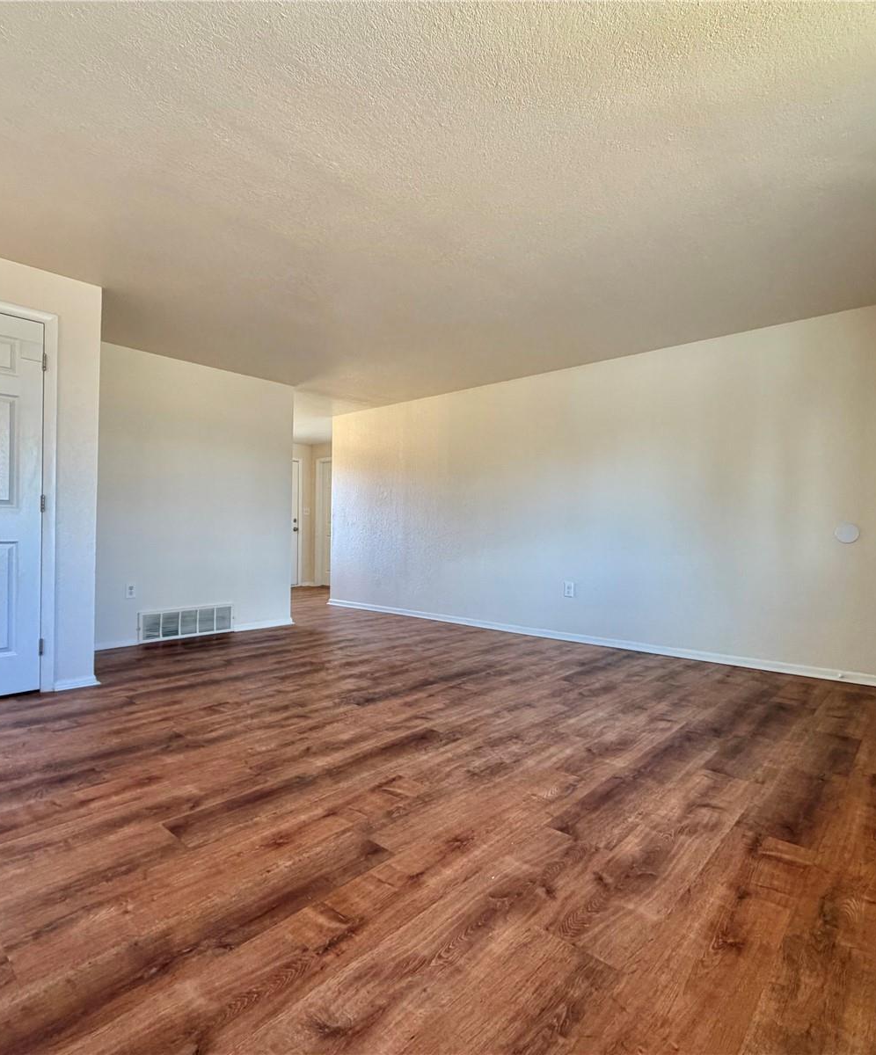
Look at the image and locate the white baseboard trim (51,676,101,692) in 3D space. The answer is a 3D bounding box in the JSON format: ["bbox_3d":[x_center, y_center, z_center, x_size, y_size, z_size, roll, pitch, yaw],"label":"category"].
[{"bbox_3d":[-2.075,0.894,3.284,0.025,0.057,0.224,0,0,42],"label":"white baseboard trim"}]

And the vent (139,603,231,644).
[{"bbox_3d":[-2.098,0.803,4.800,0.020,0.255,0.800,0,0,42],"label":"vent"}]

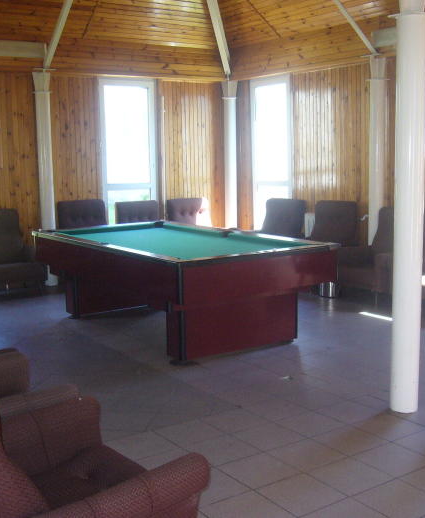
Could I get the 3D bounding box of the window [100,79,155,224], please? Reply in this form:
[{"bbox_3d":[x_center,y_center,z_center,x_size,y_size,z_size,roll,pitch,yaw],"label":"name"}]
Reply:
[{"bbox_3d":[-1.099,-1.067,9.241,0.760,2.480,0.120,-6,9,-31],"label":"window"}]

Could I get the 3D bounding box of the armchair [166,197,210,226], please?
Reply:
[{"bbox_3d":[-0.207,-0.305,9.353,0.700,0.970,0.780,-6,9,-31],"label":"armchair"}]

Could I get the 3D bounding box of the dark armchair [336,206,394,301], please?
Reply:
[{"bbox_3d":[1.825,-0.054,7.383,0.790,0.950,0.700,-8,10,-40],"label":"dark armchair"}]

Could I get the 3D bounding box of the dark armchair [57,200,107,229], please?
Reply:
[{"bbox_3d":[-1.490,-0.181,8.587,0.700,0.980,0.780,-6,9,-31],"label":"dark armchair"}]

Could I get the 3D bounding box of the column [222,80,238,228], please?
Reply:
[{"bbox_3d":[0.261,-1.206,9.741,0.200,2.530,0.200,-1,8,0],"label":"column"}]

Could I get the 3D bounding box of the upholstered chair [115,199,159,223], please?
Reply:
[{"bbox_3d":[-0.799,-0.248,8.828,0.760,0.950,0.790,-7,10,-34],"label":"upholstered chair"}]

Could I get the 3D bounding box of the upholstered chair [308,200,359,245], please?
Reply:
[{"bbox_3d":[1.166,-0.184,8.156,0.790,0.940,0.760,-7,10,-34],"label":"upholstered chair"}]

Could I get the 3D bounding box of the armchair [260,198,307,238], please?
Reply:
[{"bbox_3d":[0.667,-0.283,8.886,0.790,0.940,0.760,-7,10,-34],"label":"armchair"}]

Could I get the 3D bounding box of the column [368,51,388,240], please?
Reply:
[{"bbox_3d":[1.805,-0.922,7.628,0.200,2.530,0.200,-7,10,-34],"label":"column"}]

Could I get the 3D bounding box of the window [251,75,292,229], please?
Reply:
[{"bbox_3d":[0.794,-1.086,9.146,0.120,2.480,0.750,-8,10,-40],"label":"window"}]

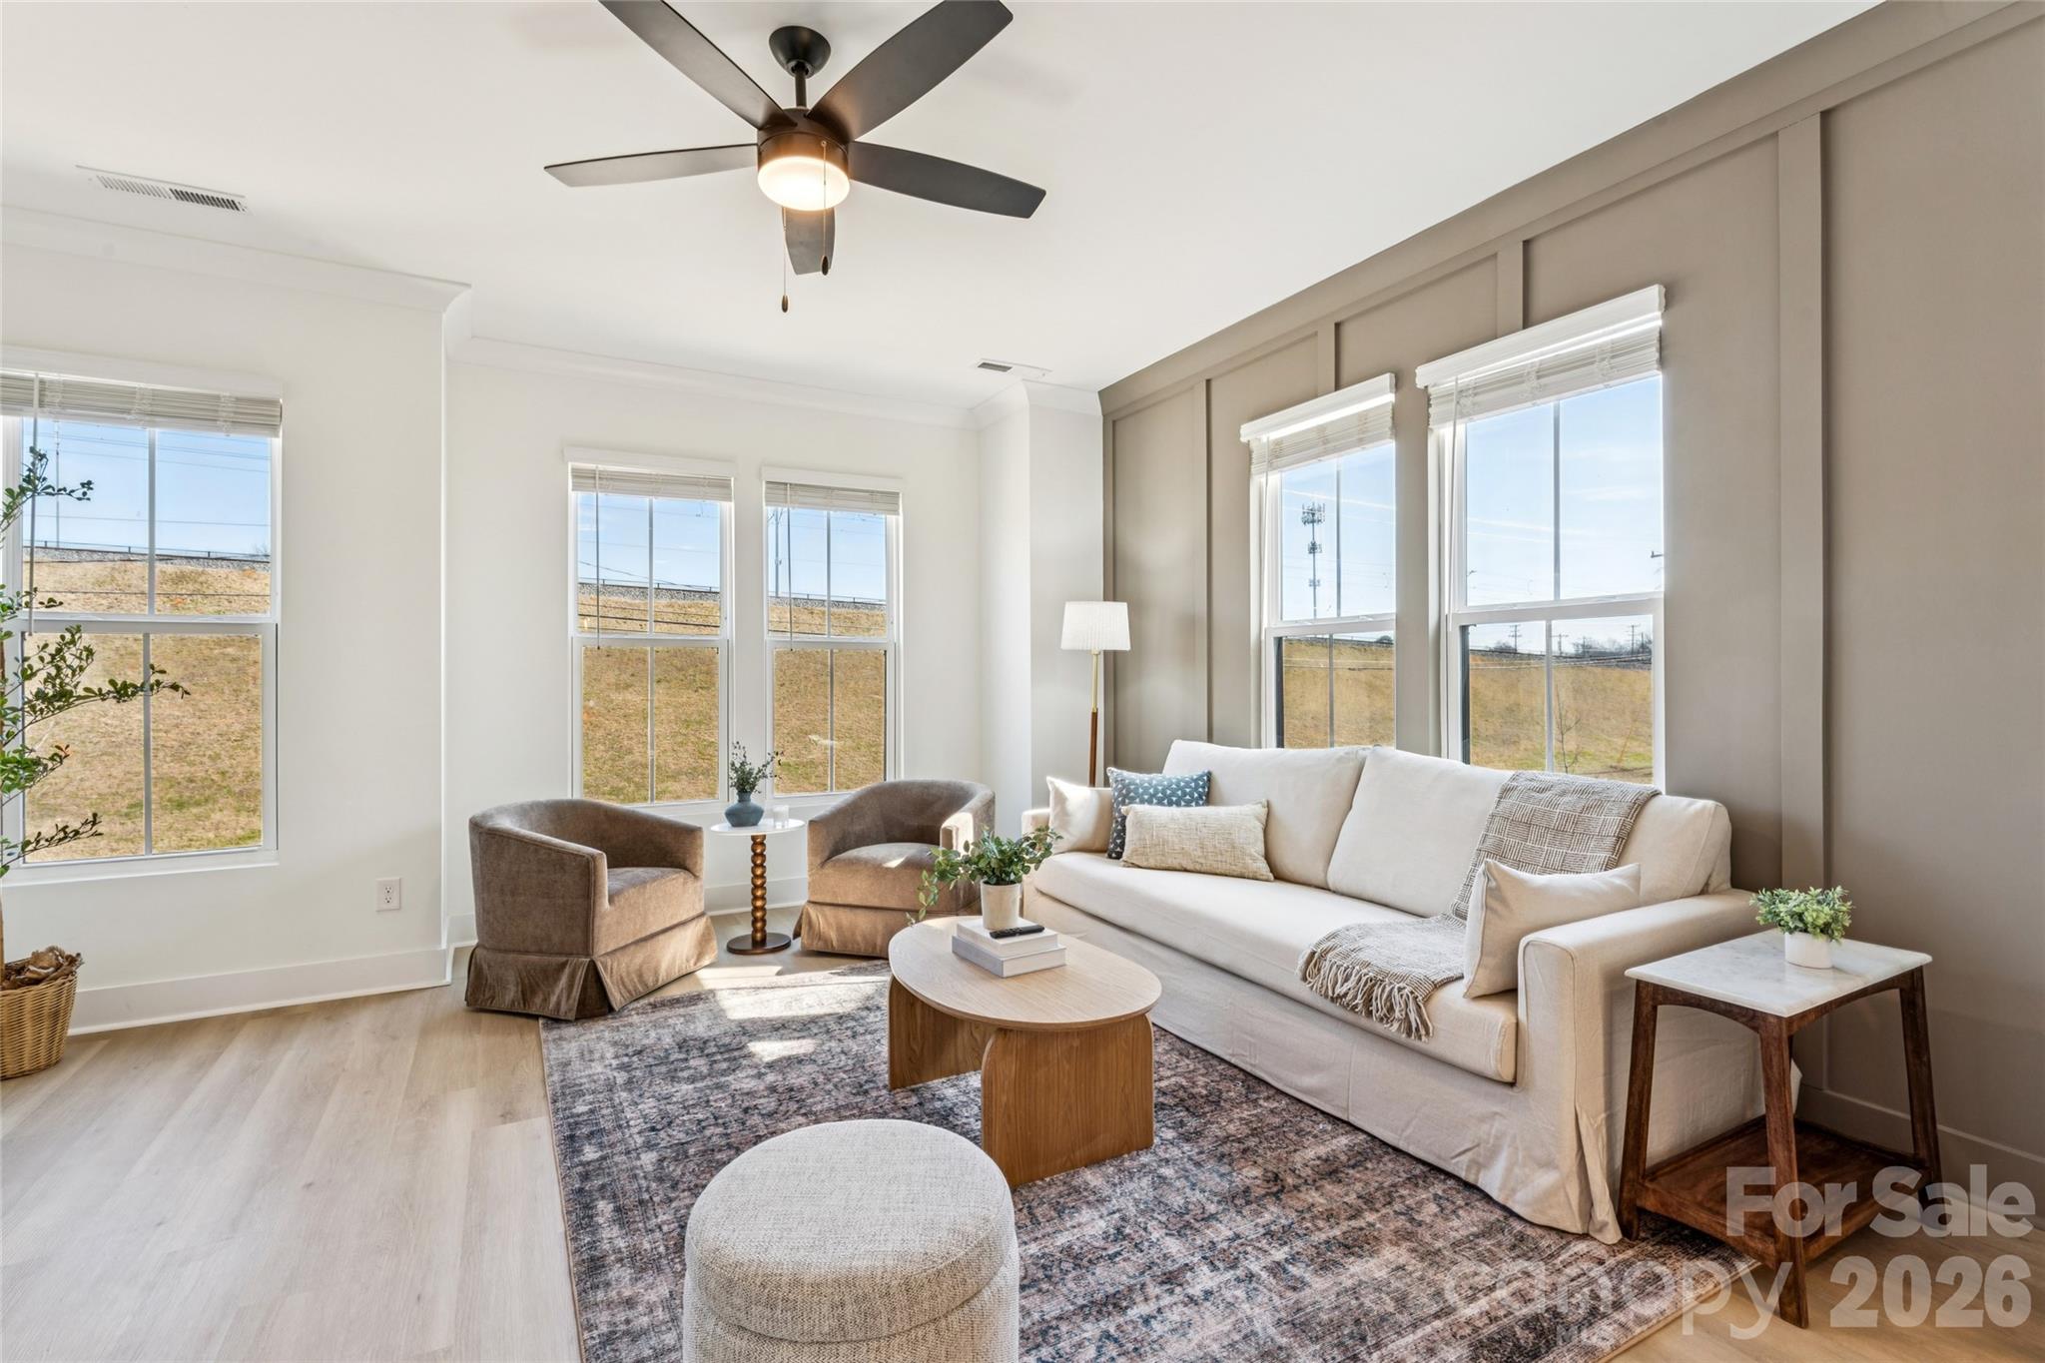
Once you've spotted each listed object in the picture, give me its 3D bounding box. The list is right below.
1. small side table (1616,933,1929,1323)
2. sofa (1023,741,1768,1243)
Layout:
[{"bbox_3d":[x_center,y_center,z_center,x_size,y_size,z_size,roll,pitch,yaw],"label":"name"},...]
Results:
[{"bbox_3d":[1.624,0.902,1.948,0.708,0.577,0.295,0,0,-29],"label":"small side table"},{"bbox_3d":[0.946,0.723,3.155,0.850,0.910,2.440,0,0,-30],"label":"sofa"}]

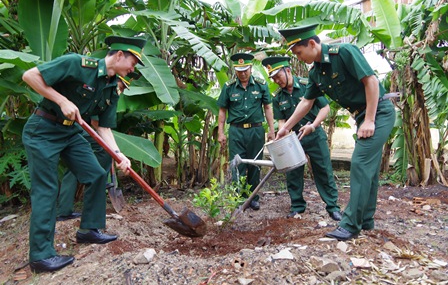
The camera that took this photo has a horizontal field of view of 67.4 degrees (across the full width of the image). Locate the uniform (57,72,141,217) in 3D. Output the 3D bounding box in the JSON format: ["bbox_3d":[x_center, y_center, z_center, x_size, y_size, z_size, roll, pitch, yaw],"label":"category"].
[{"bbox_3d":[-1.204,0.010,3.200,0.680,1.400,0.520,0,1,14],"label":"uniform"}]

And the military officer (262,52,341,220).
[{"bbox_3d":[0.806,-0.062,3.450,0.700,1.660,0.580,1,2,34],"label":"military officer"}]

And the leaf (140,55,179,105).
[{"bbox_3d":[-0.799,-0.769,4.100,0.500,0.620,0.330,0,1,0],"label":"leaf"}]

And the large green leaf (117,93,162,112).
[{"bbox_3d":[-1.068,-0.512,4.300,0.600,0.260,0.420,0,1,0],"label":"large green leaf"}]

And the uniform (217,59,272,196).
[{"bbox_3d":[0.229,-0.167,3.750,0.600,1.560,0.350,0,1,5],"label":"uniform"}]

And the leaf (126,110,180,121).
[{"bbox_3d":[-1.007,-0.386,4.800,0.760,0.190,0.400,0,1,0],"label":"leaf"}]

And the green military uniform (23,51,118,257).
[{"bbox_3d":[-1.044,0.089,2.300,0.640,1.380,0.540,0,1,9],"label":"green military uniform"}]

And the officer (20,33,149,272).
[{"bbox_3d":[-0.955,0.055,2.300,0.820,1.570,0.580,0,1,9],"label":"officer"}]

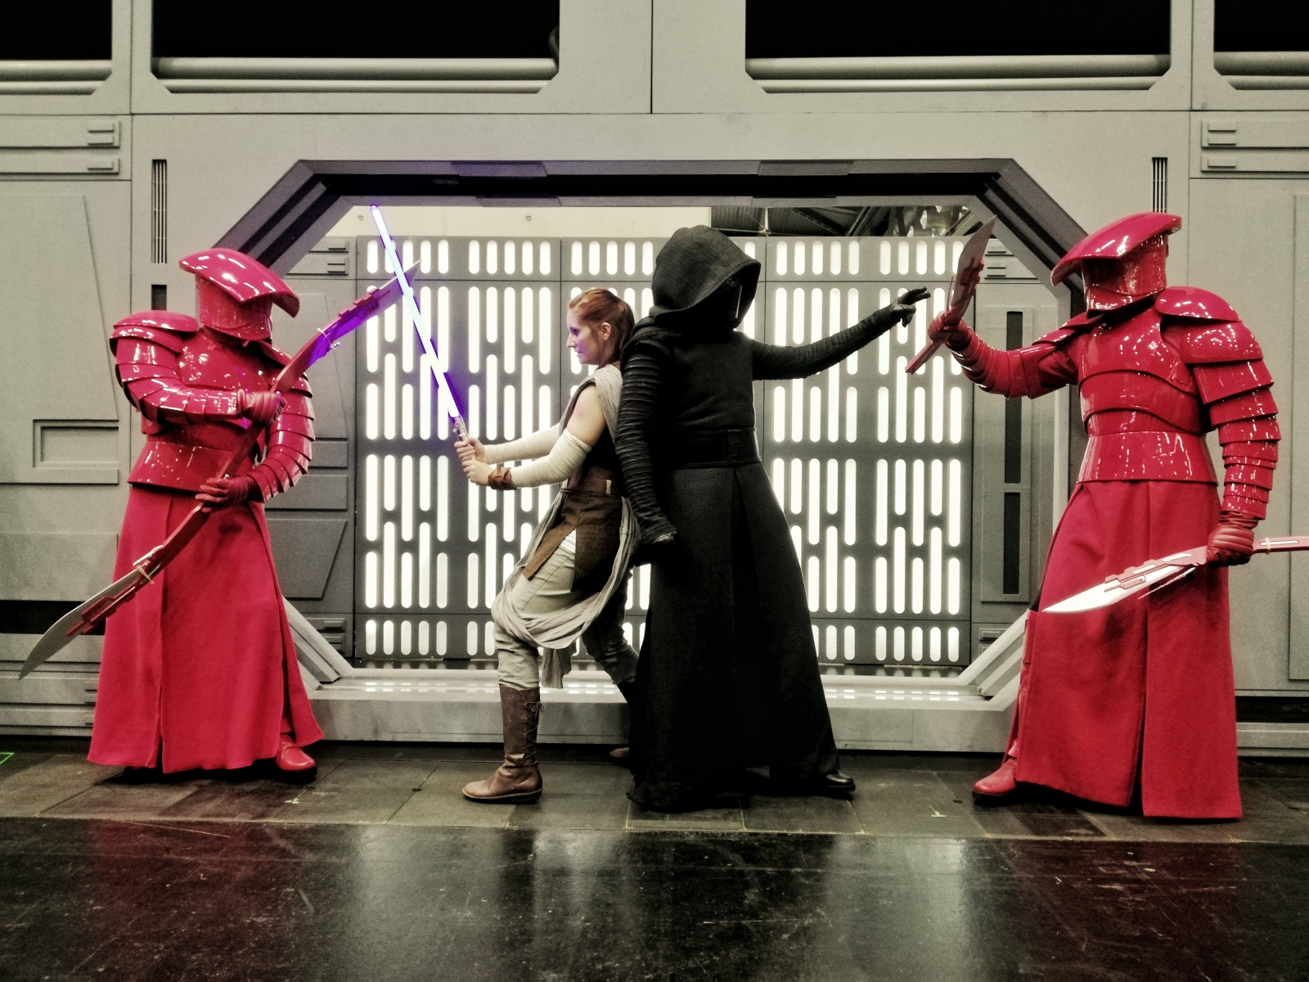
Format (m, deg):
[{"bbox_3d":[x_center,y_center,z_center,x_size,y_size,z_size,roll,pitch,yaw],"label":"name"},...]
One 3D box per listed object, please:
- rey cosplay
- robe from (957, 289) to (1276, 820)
[{"bbox_3d":[-0.330,0.144,3.340,0.680,1.690,0.550,1,0,2],"label":"rey cosplay"},{"bbox_3d":[1.470,0.185,3.120,0.800,1.600,0.680,1,1,43],"label":"robe"}]

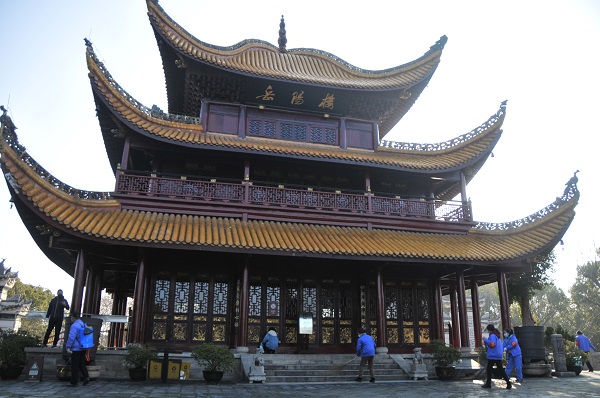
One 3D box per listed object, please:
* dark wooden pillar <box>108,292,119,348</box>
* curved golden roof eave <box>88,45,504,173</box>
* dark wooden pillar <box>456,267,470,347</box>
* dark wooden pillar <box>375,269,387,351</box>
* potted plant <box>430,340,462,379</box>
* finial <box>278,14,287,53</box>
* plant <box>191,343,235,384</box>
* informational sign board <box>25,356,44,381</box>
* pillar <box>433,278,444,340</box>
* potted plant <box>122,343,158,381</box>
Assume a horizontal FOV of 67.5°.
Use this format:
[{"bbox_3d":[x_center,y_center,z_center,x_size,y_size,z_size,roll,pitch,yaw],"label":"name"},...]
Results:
[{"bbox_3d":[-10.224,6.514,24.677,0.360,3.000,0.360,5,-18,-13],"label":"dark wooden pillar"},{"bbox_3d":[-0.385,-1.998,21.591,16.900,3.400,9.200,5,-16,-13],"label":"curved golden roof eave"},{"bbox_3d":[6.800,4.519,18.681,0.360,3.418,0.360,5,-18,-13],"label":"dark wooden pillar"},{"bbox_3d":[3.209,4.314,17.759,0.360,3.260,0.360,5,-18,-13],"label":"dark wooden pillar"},{"bbox_3d":[4.745,5.183,14.553,1.004,1.223,1.004,5,-18,-13],"label":"potted plant"},{"bbox_3d":[-1.152,-10.937,29.570,0.500,3.094,0.500,5,-18,-13],"label":"finial"},{"bbox_3d":[-2.419,4.533,12.422,1.189,1.089,1.189,5,-18,-13],"label":"plant"},{"bbox_3d":[-6.386,4.071,10.787,0.408,0.634,0.200,5,-18,-13],"label":"informational sign board"},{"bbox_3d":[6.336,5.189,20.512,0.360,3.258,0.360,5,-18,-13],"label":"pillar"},{"bbox_3d":[-4.522,4.598,12.738,0.992,1.025,0.992,5,-18,-13],"label":"potted plant"}]

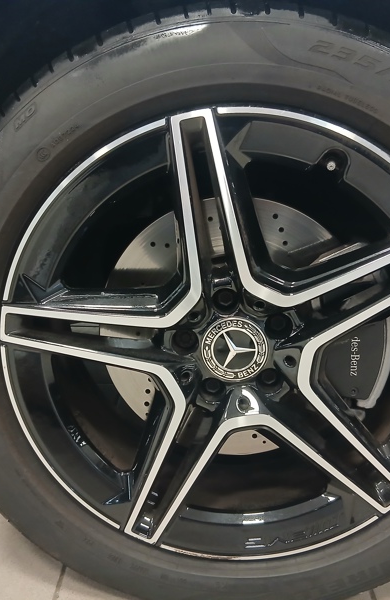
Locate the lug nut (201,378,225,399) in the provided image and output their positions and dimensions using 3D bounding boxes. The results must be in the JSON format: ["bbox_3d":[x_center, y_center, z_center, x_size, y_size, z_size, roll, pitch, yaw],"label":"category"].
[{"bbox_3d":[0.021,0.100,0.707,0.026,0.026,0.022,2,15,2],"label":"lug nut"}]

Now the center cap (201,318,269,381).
[{"bbox_3d":[0.045,0.053,0.686,0.075,0.075,0.025,2,15,2],"label":"center cap"}]

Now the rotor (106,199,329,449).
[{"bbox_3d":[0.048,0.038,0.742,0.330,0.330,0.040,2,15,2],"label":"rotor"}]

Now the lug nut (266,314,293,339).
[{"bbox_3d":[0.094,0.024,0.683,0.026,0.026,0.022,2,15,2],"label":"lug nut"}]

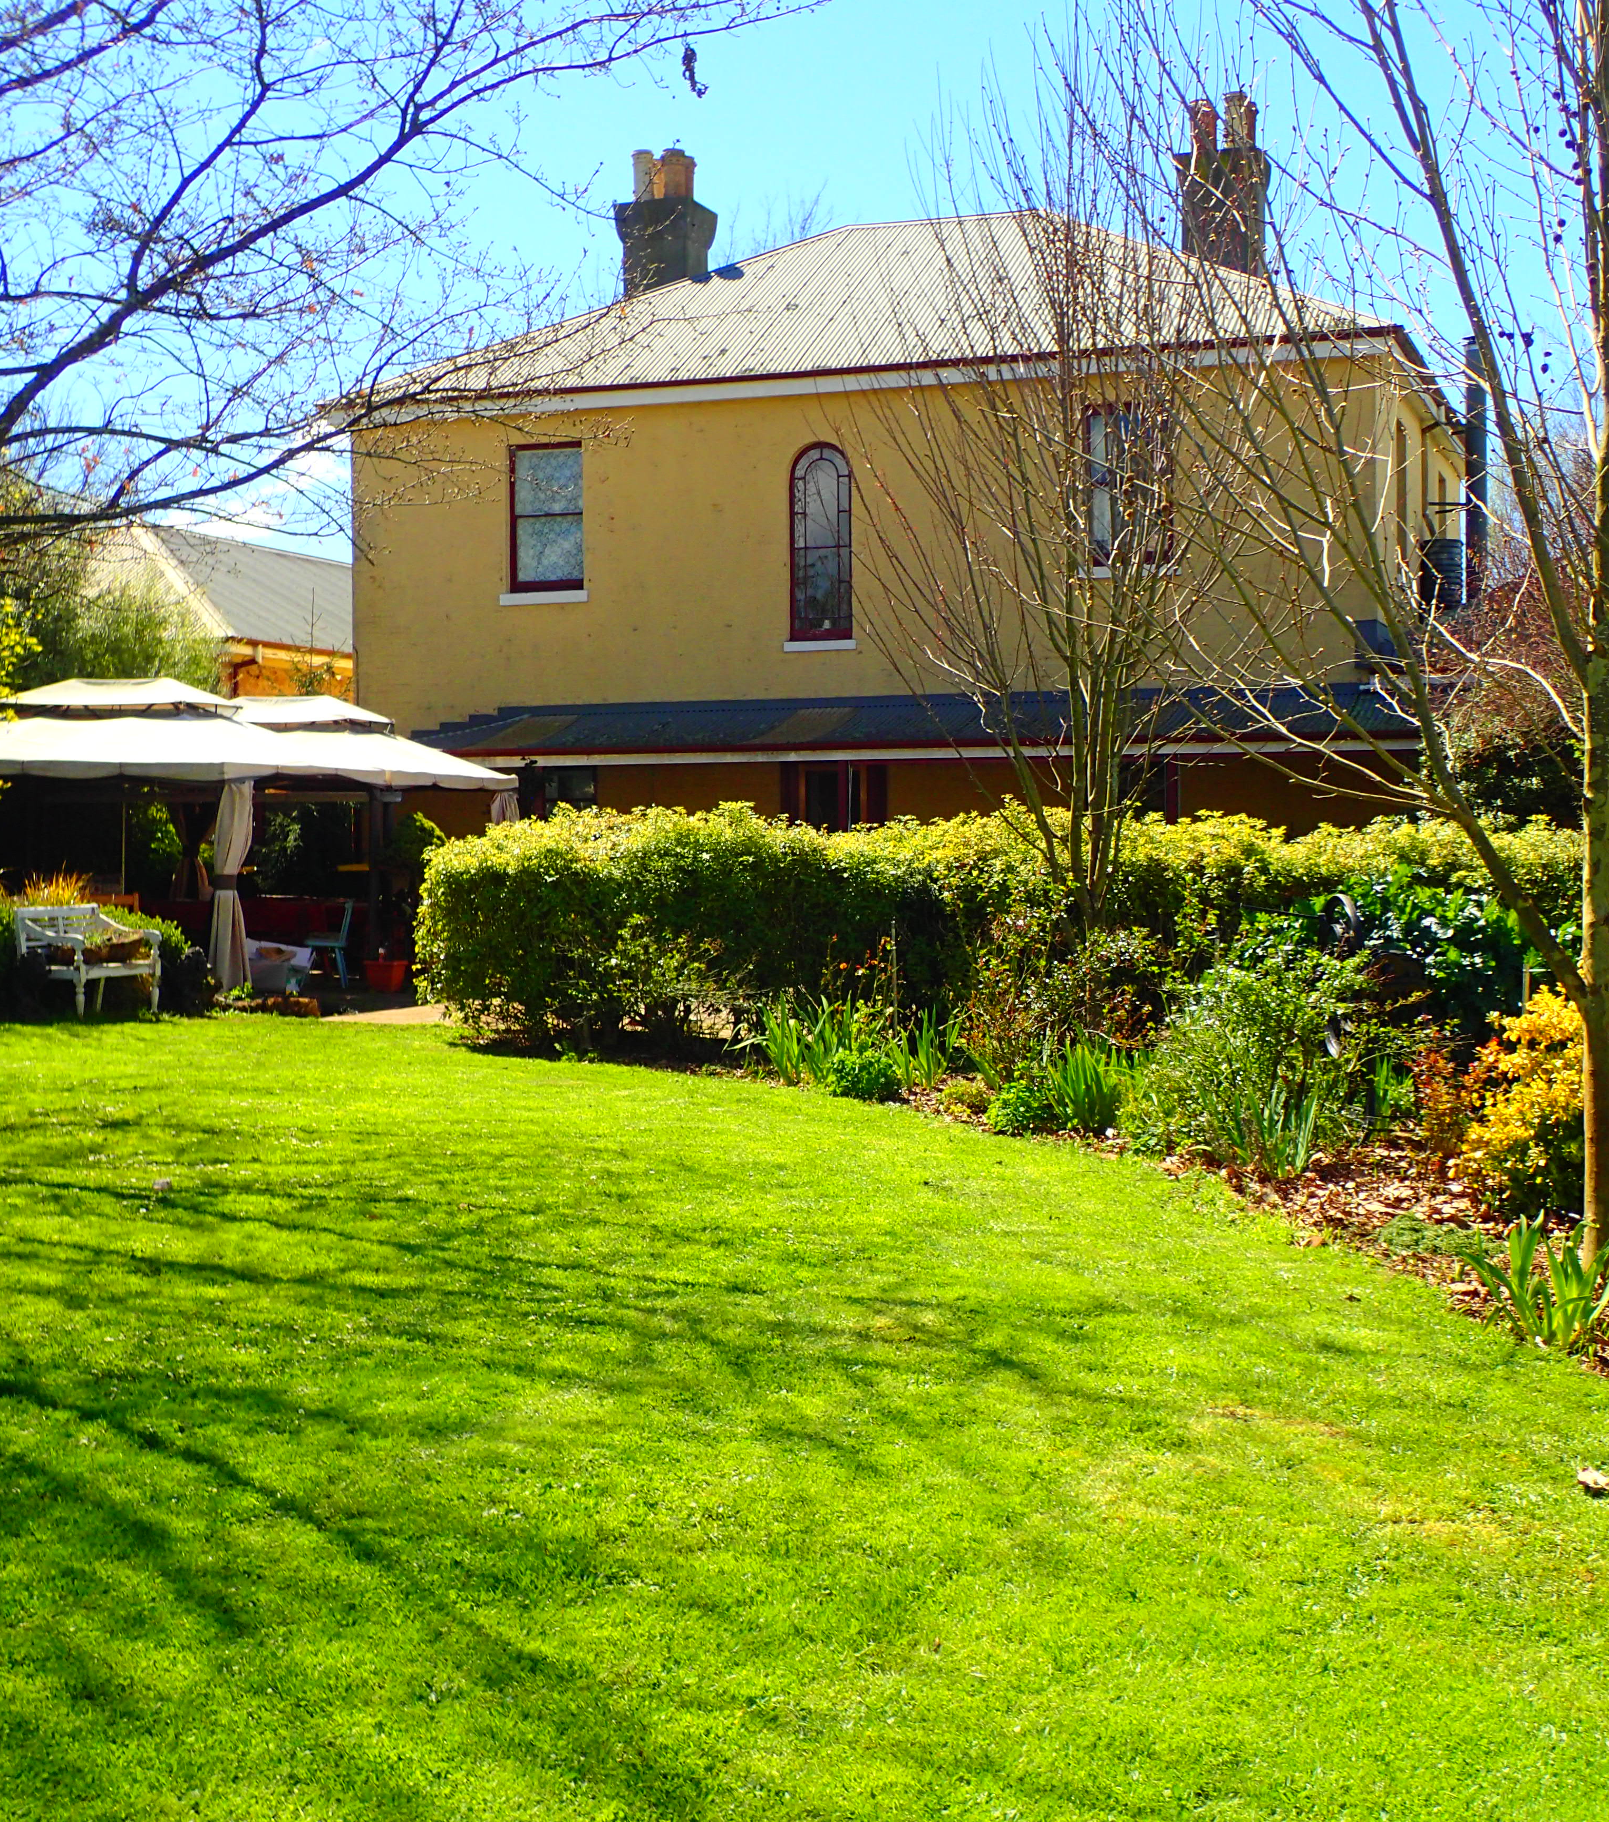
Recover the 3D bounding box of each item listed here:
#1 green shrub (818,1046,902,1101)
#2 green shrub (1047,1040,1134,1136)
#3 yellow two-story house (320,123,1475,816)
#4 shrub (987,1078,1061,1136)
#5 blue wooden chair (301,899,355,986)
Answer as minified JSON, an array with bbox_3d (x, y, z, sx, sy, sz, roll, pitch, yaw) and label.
[{"bbox_3d":[0.315,0.889,14.522,0.455,0.294,0.440,0,1,0],"label":"green shrub"},{"bbox_3d":[1.371,0.852,12.803,0.401,0.446,0.380,0,1,0],"label":"green shrub"},{"bbox_3d":[1.689,-5.162,35.540,13.323,11.250,12.238,0,1,19],"label":"yellow two-story house"},{"bbox_3d":[1.053,0.939,12.811,0.346,0.277,0.340,0,1,0],"label":"shrub"},{"bbox_3d":[-4.377,0.305,24.500,0.490,0.830,0.430,0,1,3],"label":"blue wooden chair"}]

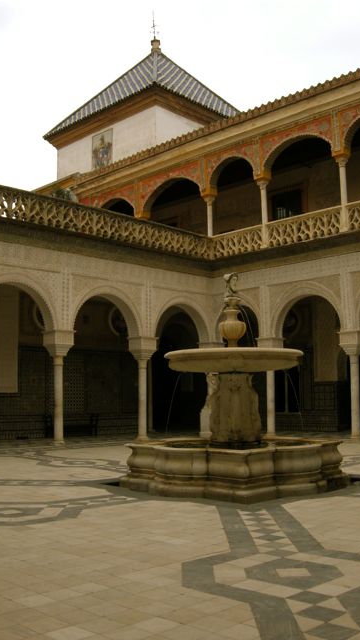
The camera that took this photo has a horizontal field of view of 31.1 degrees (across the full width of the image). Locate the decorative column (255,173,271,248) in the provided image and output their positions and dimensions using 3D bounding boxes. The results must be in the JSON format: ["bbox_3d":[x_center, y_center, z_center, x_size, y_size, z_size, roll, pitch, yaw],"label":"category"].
[{"bbox_3d":[3.578,-4.629,27.928,0.458,3.165,0.458,6,-10,-44],"label":"decorative column"}]

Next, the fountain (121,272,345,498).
[{"bbox_3d":[1.014,1.104,12.356,3.097,4.009,3.097,6,-10,-44],"label":"fountain"}]

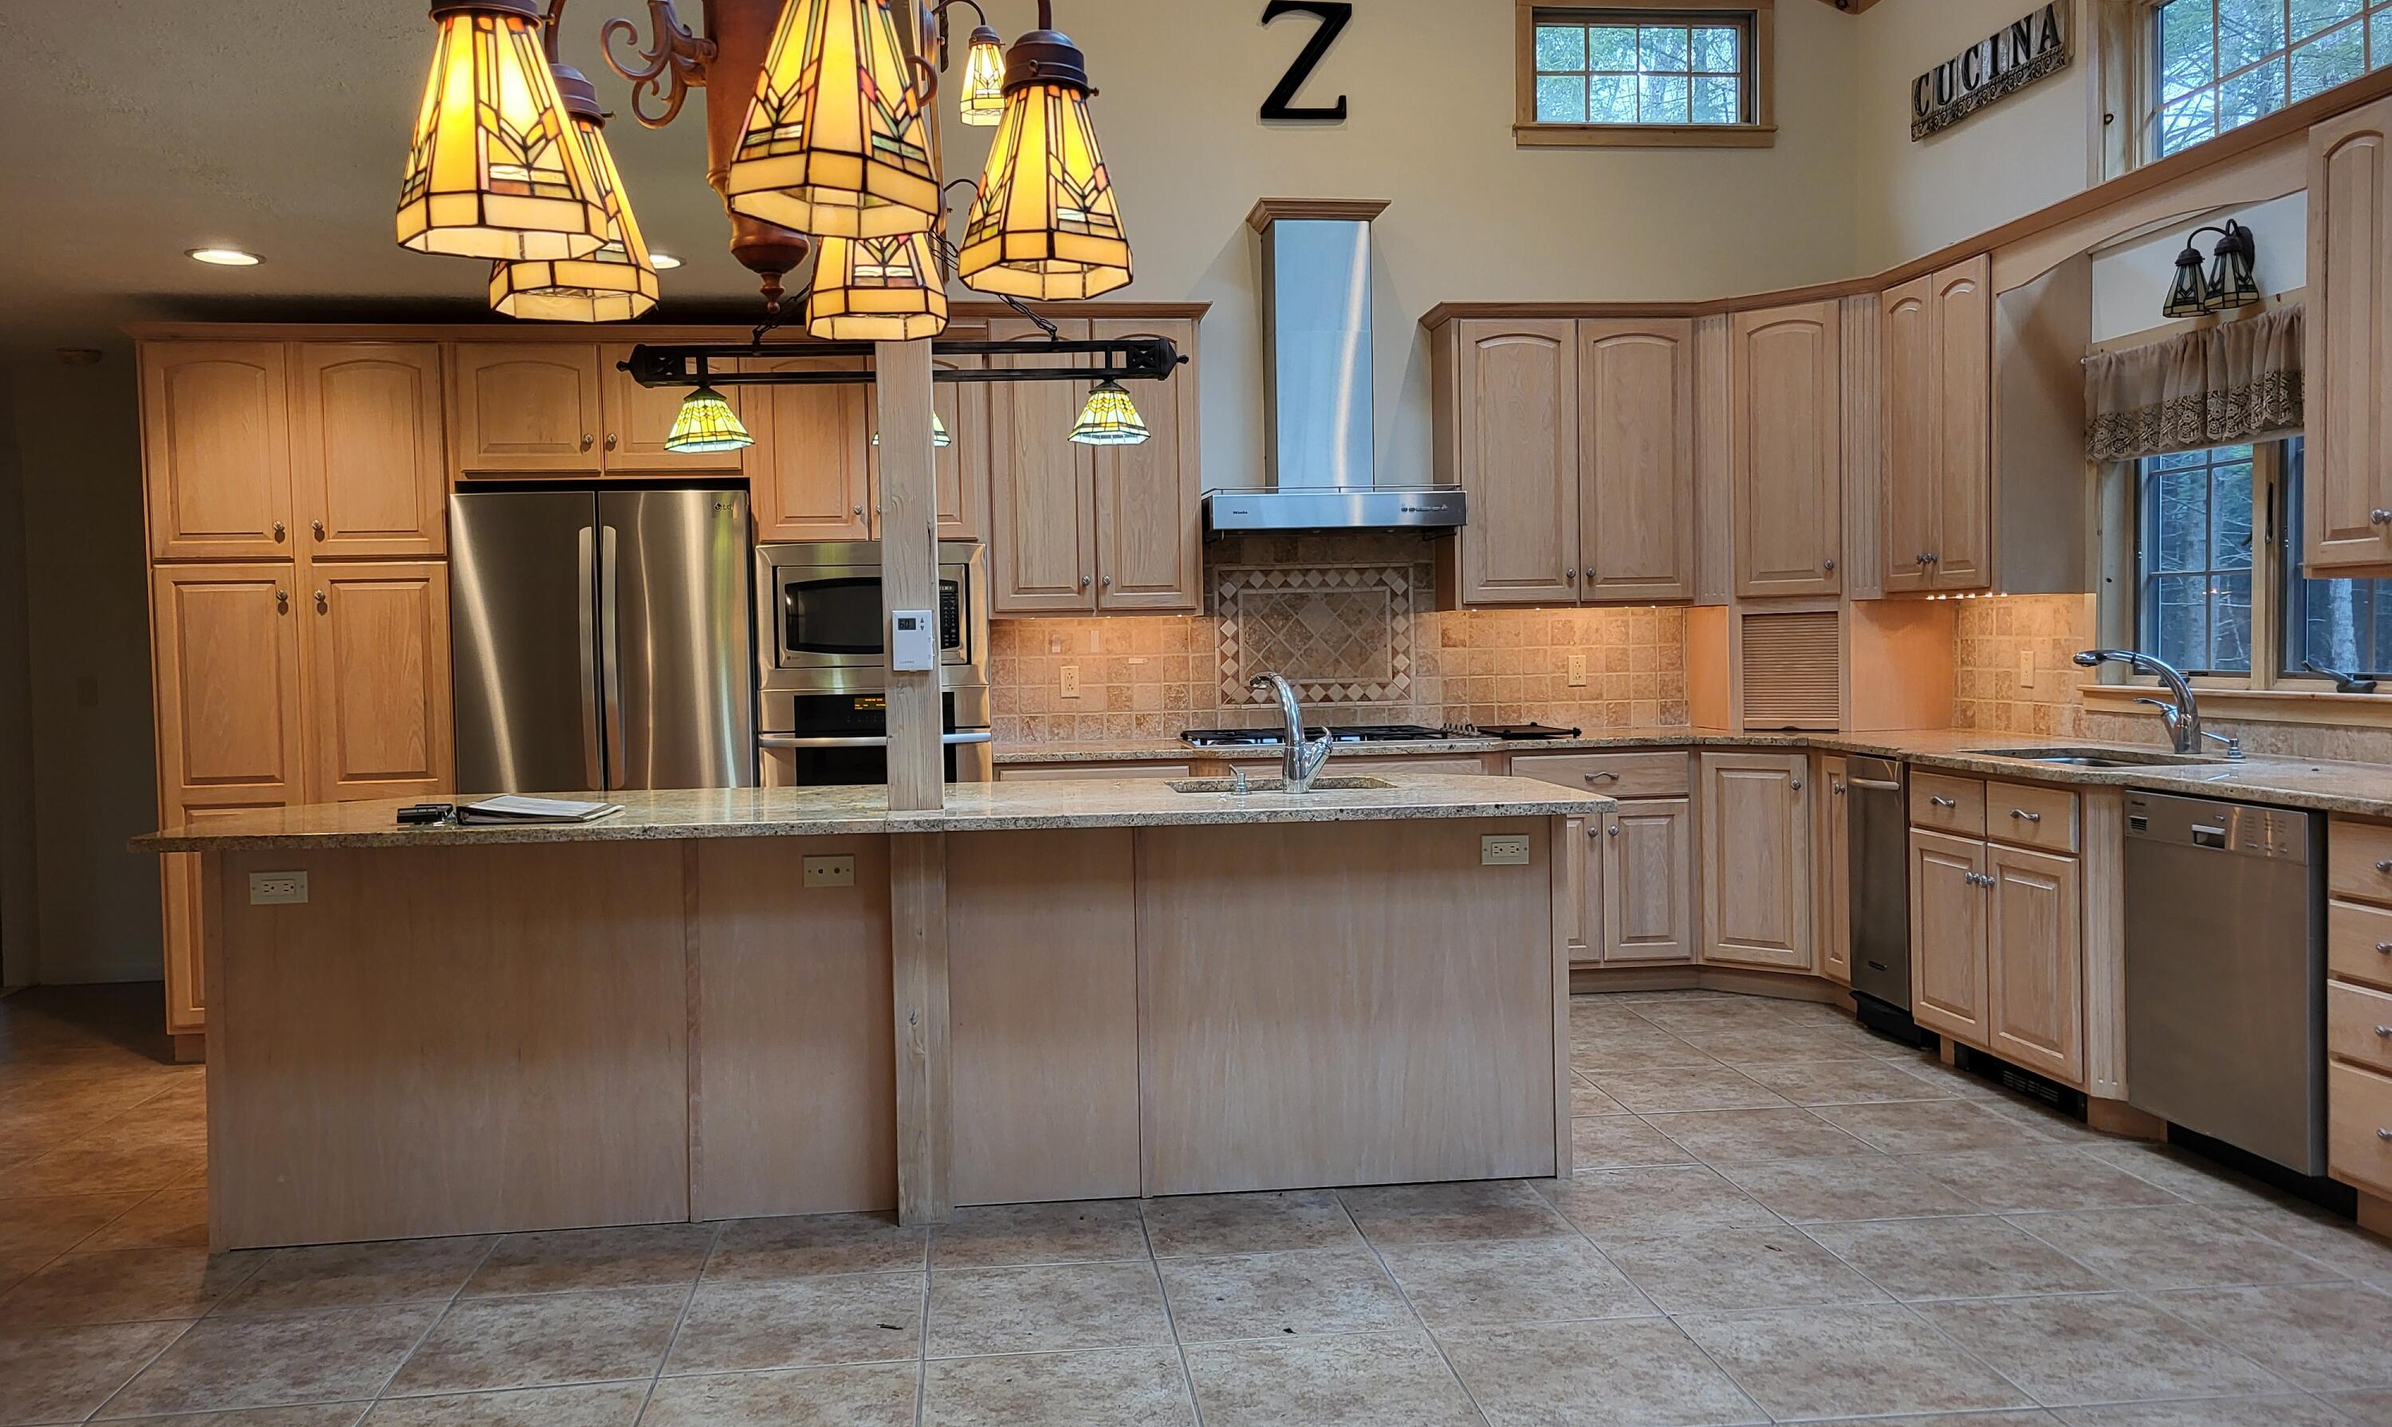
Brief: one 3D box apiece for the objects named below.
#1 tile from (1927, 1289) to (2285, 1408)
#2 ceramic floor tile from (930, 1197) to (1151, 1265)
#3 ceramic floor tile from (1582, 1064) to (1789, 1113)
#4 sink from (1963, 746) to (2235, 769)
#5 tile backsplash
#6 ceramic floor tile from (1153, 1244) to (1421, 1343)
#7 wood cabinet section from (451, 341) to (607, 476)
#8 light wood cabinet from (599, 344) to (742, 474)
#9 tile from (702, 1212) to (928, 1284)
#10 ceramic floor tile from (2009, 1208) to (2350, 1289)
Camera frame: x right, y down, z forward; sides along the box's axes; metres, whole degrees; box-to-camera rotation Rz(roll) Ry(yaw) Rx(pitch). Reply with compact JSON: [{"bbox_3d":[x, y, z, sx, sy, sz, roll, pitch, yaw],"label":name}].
[{"bbox_3d":[1.599,1.131,3.207,0.457,0.010,0.457,-1,2,-7],"label":"tile"},{"bbox_3d":[-0.338,1.126,3.897,0.457,0.010,0.457,-1,2,-7],"label":"ceramic floor tile"},{"bbox_3d":[1.389,1.074,5.110,0.457,0.010,0.457,-1,2,-7],"label":"ceramic floor tile"},{"bbox_3d":[2.371,0.215,4.763,0.430,0.190,0.700,-1,2,-7],"label":"sink"},{"bbox_3d":[0.570,-0.308,6.721,2.658,0.765,0.015,-1,2,-7],"label":"tile backsplash"},{"bbox_3d":[0.172,1.140,3.507,0.457,0.010,0.457,-1,2,-7],"label":"ceramic floor tile"},{"bbox_3d":[-2.132,-0.969,5.928,0.444,0.413,0.550,-1,2,-7],"label":"wood cabinet section"},{"bbox_3d":[-1.681,-0.968,5.897,0.439,0.407,0.460,-1,2,-7],"label":"light wood cabinet"},{"bbox_3d":[-0.809,1.154,3.912,0.457,0.010,0.457,-1,2,-7],"label":"tile"},{"bbox_3d":[1.989,1.097,3.685,0.457,0.010,0.457,-1,2,-7],"label":"ceramic floor tile"}]

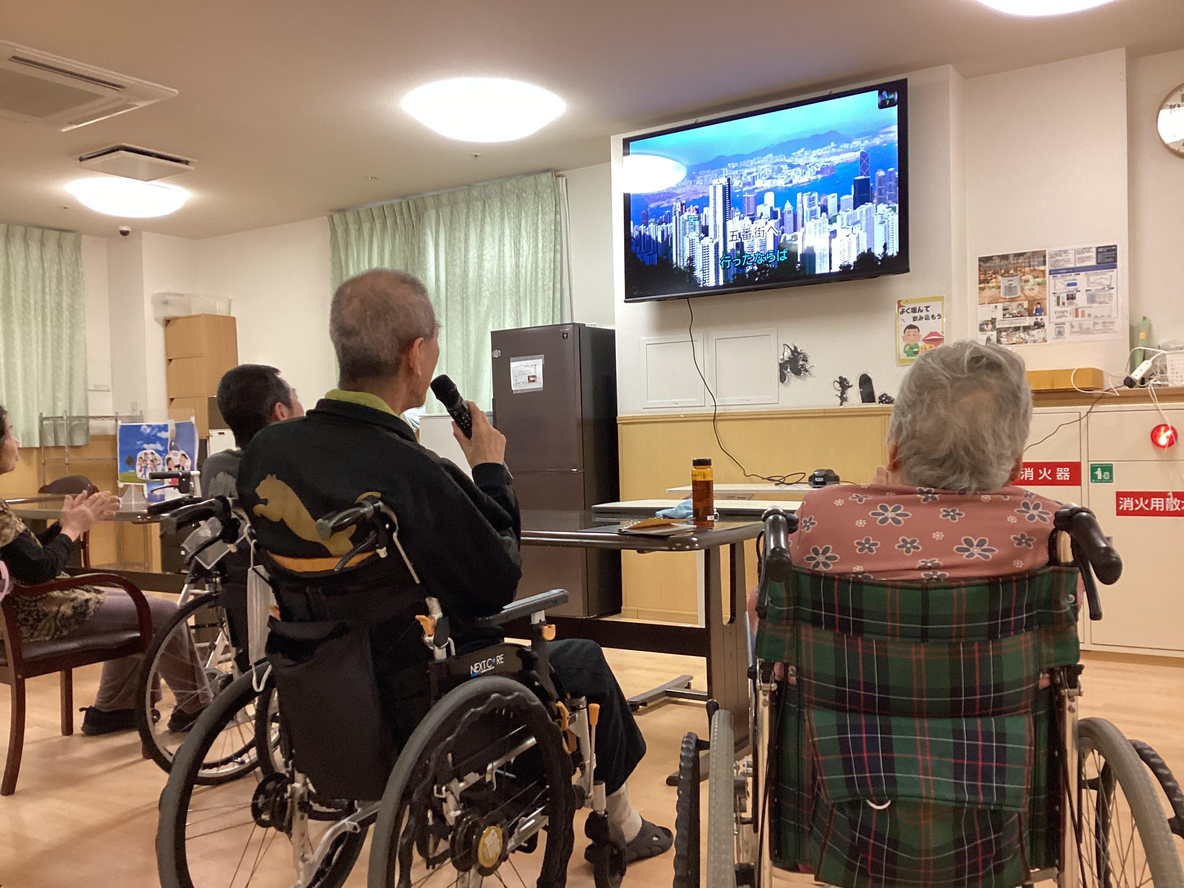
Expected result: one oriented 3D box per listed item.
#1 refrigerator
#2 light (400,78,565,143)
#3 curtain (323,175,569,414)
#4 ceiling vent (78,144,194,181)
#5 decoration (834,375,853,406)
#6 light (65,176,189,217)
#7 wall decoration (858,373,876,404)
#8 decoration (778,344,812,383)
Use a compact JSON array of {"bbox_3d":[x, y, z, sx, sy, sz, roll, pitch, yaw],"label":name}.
[{"bbox_3d":[-0.121,0.152,6.052,0.599,1.580,0.643,-1,1,34],"label":"refrigerator"},{"bbox_3d":[-0.525,-1.565,5.121,0.759,0.149,0.759,-1,1,0],"label":"light"},{"bbox_3d":[-1.025,-0.880,6.968,2.009,1.494,0.122,-1,1,34],"label":"curtain"},{"bbox_3d":[-2.575,-1.581,5.987,0.484,0.055,0.479,-1,1,34],"label":"ceiling vent"},{"bbox_3d":[1.184,-0.253,5.012,0.087,0.141,0.012,-1,1,34],"label":"decoration"},{"bbox_3d":[-2.934,-1.534,6.727,0.720,0.152,0.720,-1,1,0],"label":"light"},{"bbox_3d":[1.282,-0.259,4.946,0.085,0.140,0.012,-1,1,34],"label":"wall decoration"},{"bbox_3d":[0.983,-0.390,5.144,0.176,0.188,0.012,-1,1,34],"label":"decoration"}]

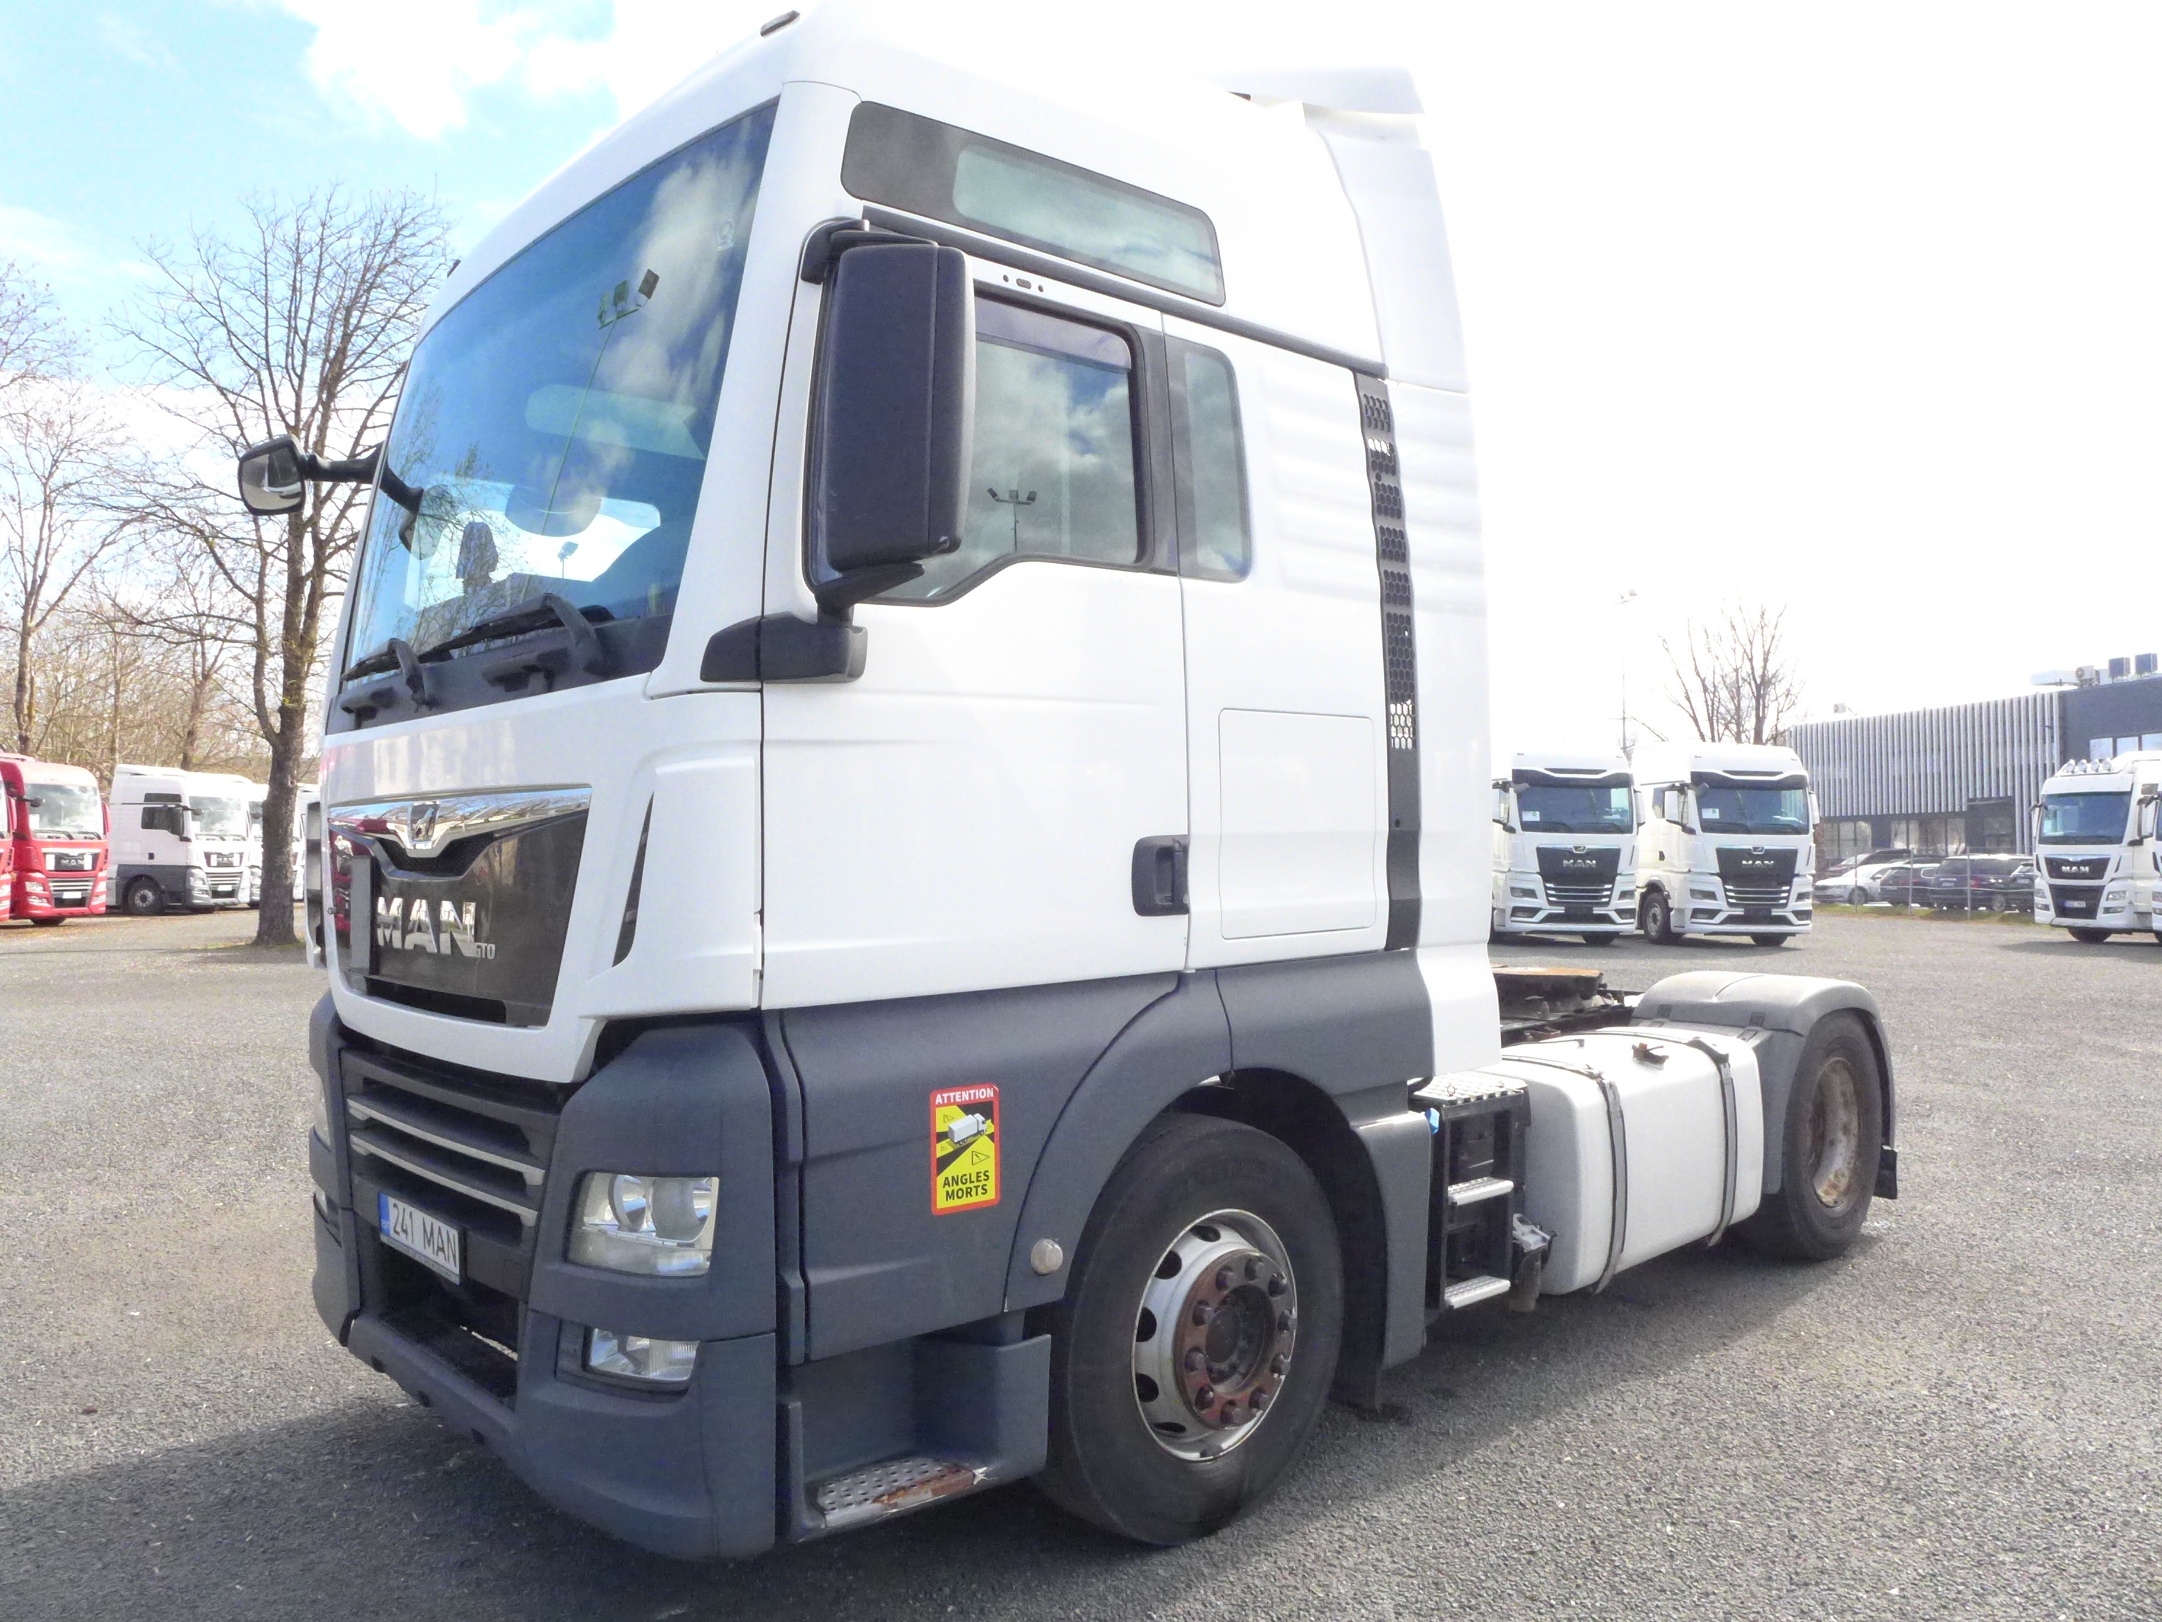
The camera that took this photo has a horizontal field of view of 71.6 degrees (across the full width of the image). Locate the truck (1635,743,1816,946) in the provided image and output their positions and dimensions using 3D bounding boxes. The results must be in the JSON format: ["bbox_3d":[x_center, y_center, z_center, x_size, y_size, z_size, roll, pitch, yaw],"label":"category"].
[{"bbox_3d":[12.488,0.743,31.092,2.520,3.930,5.900,0,-1,-3],"label":"truck"}]

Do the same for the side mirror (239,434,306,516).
[{"bbox_3d":[-2.352,-0.973,4.354,0.100,0.250,0.200,18,11,40],"label":"side mirror"}]

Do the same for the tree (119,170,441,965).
[{"bbox_3d":[-14.636,-4.476,27.773,6.400,13.870,6.400,0,-1,0],"label":"tree"}]

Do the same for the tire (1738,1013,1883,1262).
[{"bbox_3d":[2.965,1.303,6.135,1.010,1.010,0.330,1,-2,-43],"label":"tire"}]

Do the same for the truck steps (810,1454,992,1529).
[{"bbox_3d":[-0.397,1.376,3.063,0.400,0.045,0.150,1,-2,-43],"label":"truck steps"}]

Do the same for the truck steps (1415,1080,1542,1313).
[{"bbox_3d":[1.108,1.151,4.568,0.460,0.620,0.320,1,-2,-43],"label":"truck steps"}]

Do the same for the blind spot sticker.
[{"bbox_3d":[-0.233,0.690,3.061,0.170,0.250,0.010,1,-2,-43],"label":"blind spot sticker"}]

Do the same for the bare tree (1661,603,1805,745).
[{"bbox_3d":[24.000,-2.000,55.000,5.000,10.900,5.000,0,-1,0],"label":"bare tree"}]

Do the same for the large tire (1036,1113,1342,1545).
[{"bbox_3d":[0.253,1.276,3.768,1.010,1.010,0.315,1,-2,-43],"label":"large tire"}]

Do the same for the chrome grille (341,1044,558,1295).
[{"bbox_3d":[-1.531,0.818,3.600,0.170,0.430,1.230,1,-2,-43],"label":"chrome grille"}]

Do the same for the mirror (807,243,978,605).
[{"bbox_3d":[-0.361,-0.715,2.820,0.180,0.640,0.280,1,-2,-43],"label":"mirror"}]

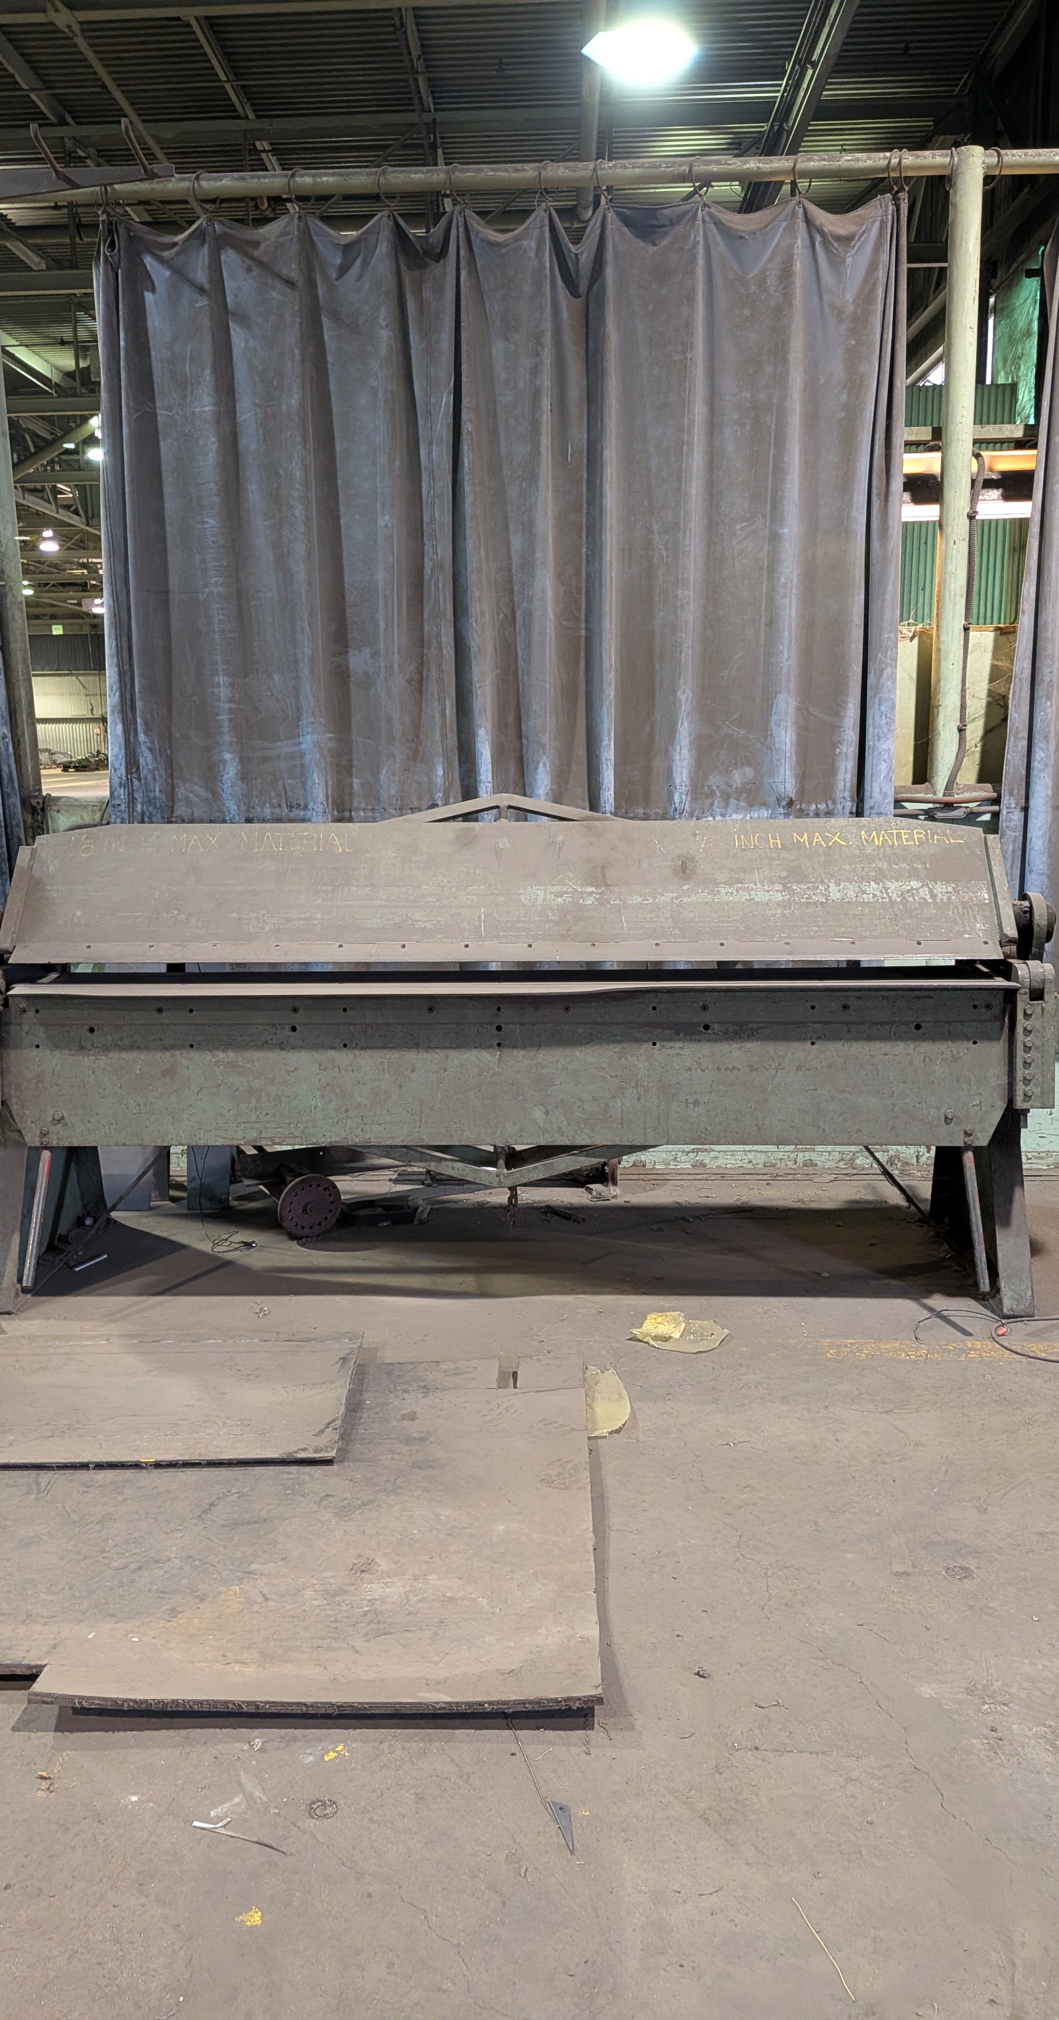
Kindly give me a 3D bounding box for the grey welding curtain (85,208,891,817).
[{"bbox_3d":[-0.090,-1.086,4.128,2.280,2.340,0.160,0,12,4],"label":"grey welding curtain"}]

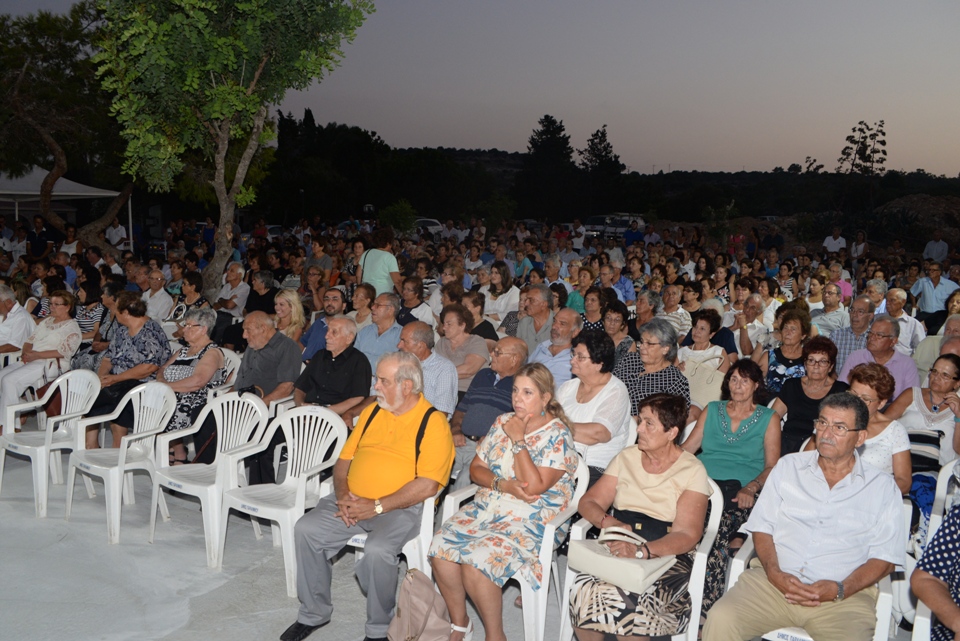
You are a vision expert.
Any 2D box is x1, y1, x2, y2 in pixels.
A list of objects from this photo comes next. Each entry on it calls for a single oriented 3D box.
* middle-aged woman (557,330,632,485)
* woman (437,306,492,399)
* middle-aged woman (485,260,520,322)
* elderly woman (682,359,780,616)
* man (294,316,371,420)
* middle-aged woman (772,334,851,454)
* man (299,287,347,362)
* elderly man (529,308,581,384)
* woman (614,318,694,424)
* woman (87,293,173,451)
[{"bbox_3d":[0.529,0.700,4.010,0.540,1.263,0.770,6,10,33],"label":"middle-aged woman"},{"bbox_3d":[-0.257,0.510,5.357,0.520,1.225,0.770,6,10,34],"label":"woman"},{"bbox_3d":[0.113,0.036,8.145,0.500,1.331,0.770,6,11,33],"label":"middle-aged woman"},{"bbox_3d":[1.207,0.783,3.584,0.500,1.170,0.720,5,11,28],"label":"elderly woman"},{"bbox_3d":[-1.014,0.628,4.795,0.540,1.257,0.800,6,11,32],"label":"man"},{"bbox_3d":[1.720,0.704,3.847,0.540,1.192,0.800,4,10,26],"label":"middle-aged woman"},{"bbox_3d":[-1.167,0.345,6.073,0.520,1.200,0.750,6,12,32],"label":"man"},{"bbox_3d":[0.433,0.561,4.634,0.560,1.231,0.800,6,11,33],"label":"elderly man"},{"bbox_3d":[1.031,0.622,4.636,0.550,1.242,0.770,6,10,34],"label":"woman"},{"bbox_3d":[-2.747,0.414,5.730,0.560,1.258,0.720,7,11,37],"label":"woman"}]

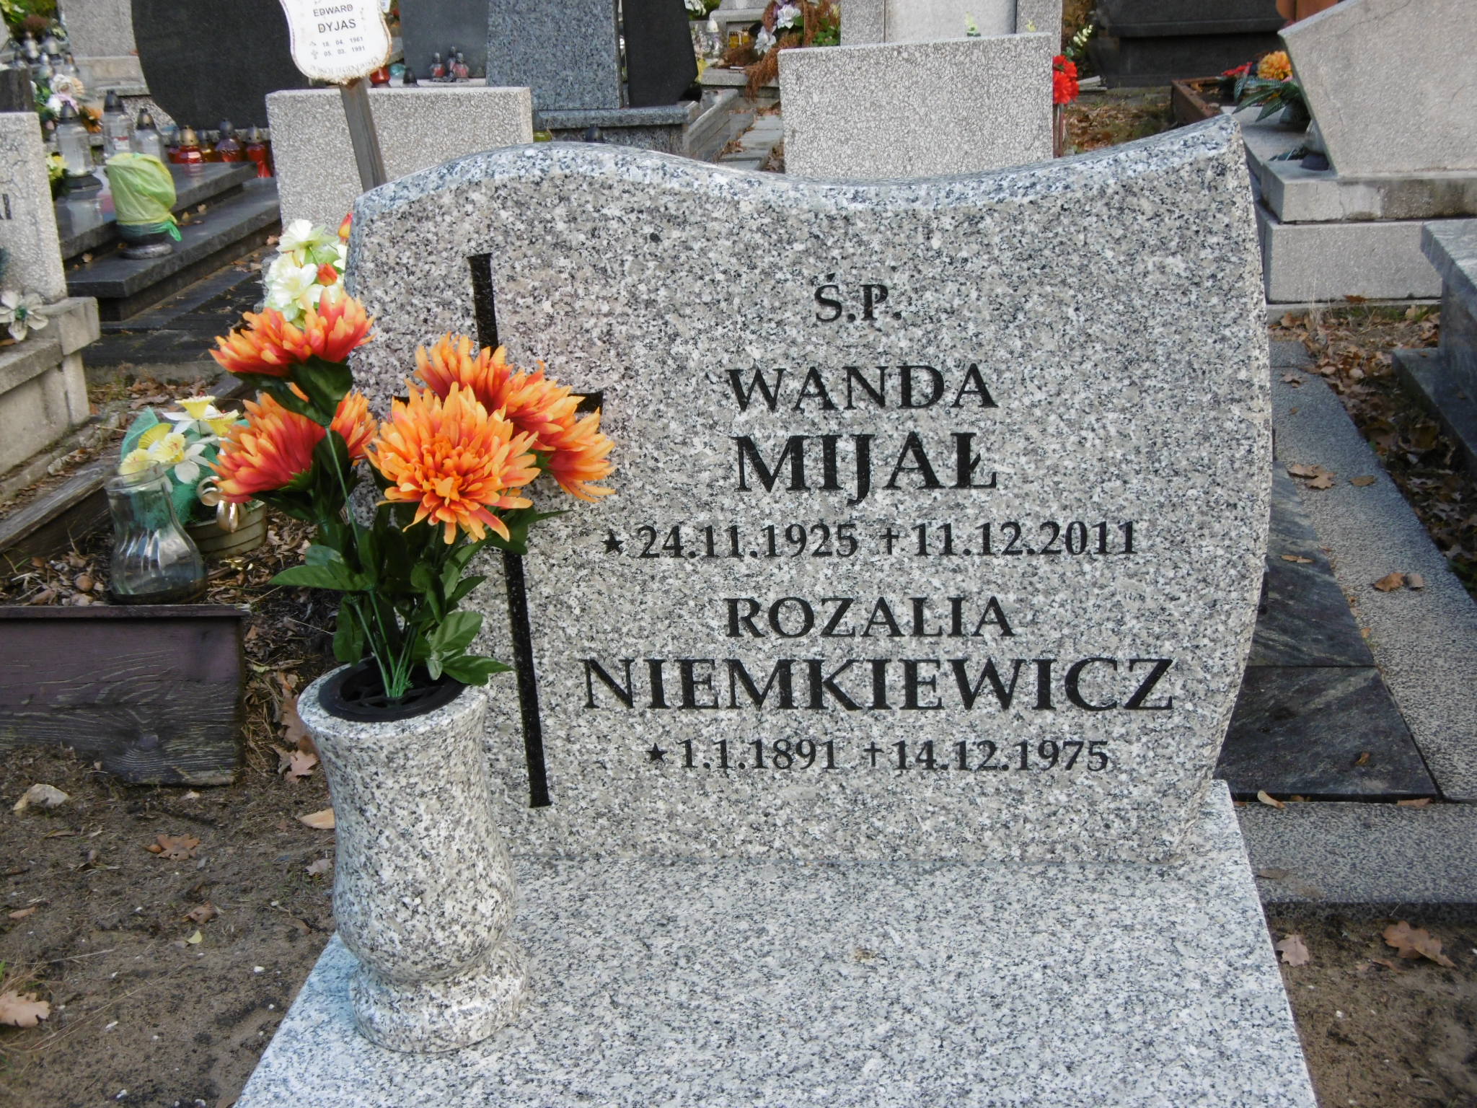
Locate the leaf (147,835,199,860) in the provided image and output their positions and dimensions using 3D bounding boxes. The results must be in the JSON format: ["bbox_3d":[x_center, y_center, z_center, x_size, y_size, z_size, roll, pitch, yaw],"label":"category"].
[{"bbox_3d":[-0.692,0.358,2.245,0.060,0.015,0.055,-1,21,7],"label":"leaf"}]

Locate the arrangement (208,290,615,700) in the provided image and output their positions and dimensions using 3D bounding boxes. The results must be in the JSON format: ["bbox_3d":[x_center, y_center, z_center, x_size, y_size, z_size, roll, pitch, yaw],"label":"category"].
[{"bbox_3d":[-0.244,-0.027,1.375,0.290,0.310,0.230,-1,21,7],"label":"arrangement"}]

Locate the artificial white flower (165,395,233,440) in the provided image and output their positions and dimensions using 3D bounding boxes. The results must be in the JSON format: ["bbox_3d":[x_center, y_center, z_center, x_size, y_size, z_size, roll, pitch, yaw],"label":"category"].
[{"bbox_3d":[-0.701,-0.177,2.380,0.086,0.042,0.075,-1,21,7],"label":"artificial white flower"}]

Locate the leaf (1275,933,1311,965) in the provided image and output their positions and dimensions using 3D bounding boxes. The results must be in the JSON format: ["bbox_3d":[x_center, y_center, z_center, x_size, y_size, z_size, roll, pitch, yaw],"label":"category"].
[{"bbox_3d":[0.592,0.422,1.962,0.034,0.012,0.062,-1,21,7],"label":"leaf"}]

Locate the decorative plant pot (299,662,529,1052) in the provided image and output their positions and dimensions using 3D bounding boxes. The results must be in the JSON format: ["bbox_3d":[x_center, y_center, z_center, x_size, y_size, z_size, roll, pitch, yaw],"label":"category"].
[{"bbox_3d":[-0.261,0.243,1.493,0.147,0.285,0.147,-3,21,1],"label":"decorative plant pot"}]

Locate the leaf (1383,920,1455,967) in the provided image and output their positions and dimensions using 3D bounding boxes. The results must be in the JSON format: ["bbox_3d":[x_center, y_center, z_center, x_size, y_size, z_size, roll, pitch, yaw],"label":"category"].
[{"bbox_3d":[0.721,0.413,1.946,0.070,0.025,0.075,-1,21,7],"label":"leaf"}]

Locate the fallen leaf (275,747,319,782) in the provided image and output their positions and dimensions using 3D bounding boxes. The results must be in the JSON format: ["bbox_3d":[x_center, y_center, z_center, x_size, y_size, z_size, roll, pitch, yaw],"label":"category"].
[{"bbox_3d":[-0.584,0.277,2.425,0.050,0.025,0.075,-1,21,7],"label":"fallen leaf"}]

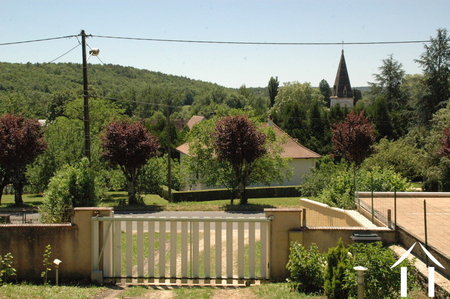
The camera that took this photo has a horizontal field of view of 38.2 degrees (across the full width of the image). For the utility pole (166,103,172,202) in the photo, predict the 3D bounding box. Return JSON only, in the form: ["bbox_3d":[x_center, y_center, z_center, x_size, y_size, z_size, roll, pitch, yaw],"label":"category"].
[{"bbox_3d":[-2.647,0.119,31.000,0.170,4.824,0.170,-2,2,0],"label":"utility pole"}]

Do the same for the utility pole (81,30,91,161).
[{"bbox_3d":[-6.385,-1.455,30.000,0.260,8.093,0.260,-2,2,0],"label":"utility pole"}]

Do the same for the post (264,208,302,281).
[{"bbox_3d":[1.338,2.180,14.850,0.869,1.627,0.350,0,2,0],"label":"post"}]

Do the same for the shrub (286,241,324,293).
[{"bbox_3d":[1.723,2.515,13.900,0.813,1.050,0.800,0,2,0],"label":"shrub"}]

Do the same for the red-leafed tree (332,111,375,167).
[{"bbox_3d":[5.997,0.327,30.300,1.960,4.340,2.000,0,2,0],"label":"red-leafed tree"}]

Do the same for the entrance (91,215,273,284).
[{"bbox_3d":[-1.007,2.264,14.700,4.075,1.565,0.200,0,2,0],"label":"entrance"}]

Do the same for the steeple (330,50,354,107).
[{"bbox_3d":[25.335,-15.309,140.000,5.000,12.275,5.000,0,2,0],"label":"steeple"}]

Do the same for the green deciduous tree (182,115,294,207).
[{"bbox_3d":[0.597,0.430,31.000,5.252,4.345,4.600,0,2,0],"label":"green deciduous tree"}]

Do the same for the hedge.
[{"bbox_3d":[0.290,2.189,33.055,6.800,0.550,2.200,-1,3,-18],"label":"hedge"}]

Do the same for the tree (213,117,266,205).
[{"bbox_3d":[0.677,0.467,30.300,2.520,4.200,2.400,0,2,0],"label":"tree"}]

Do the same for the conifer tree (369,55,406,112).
[{"bbox_3d":[21.404,-6.415,85.000,5.600,12.044,5.600,0,2,0],"label":"conifer tree"}]

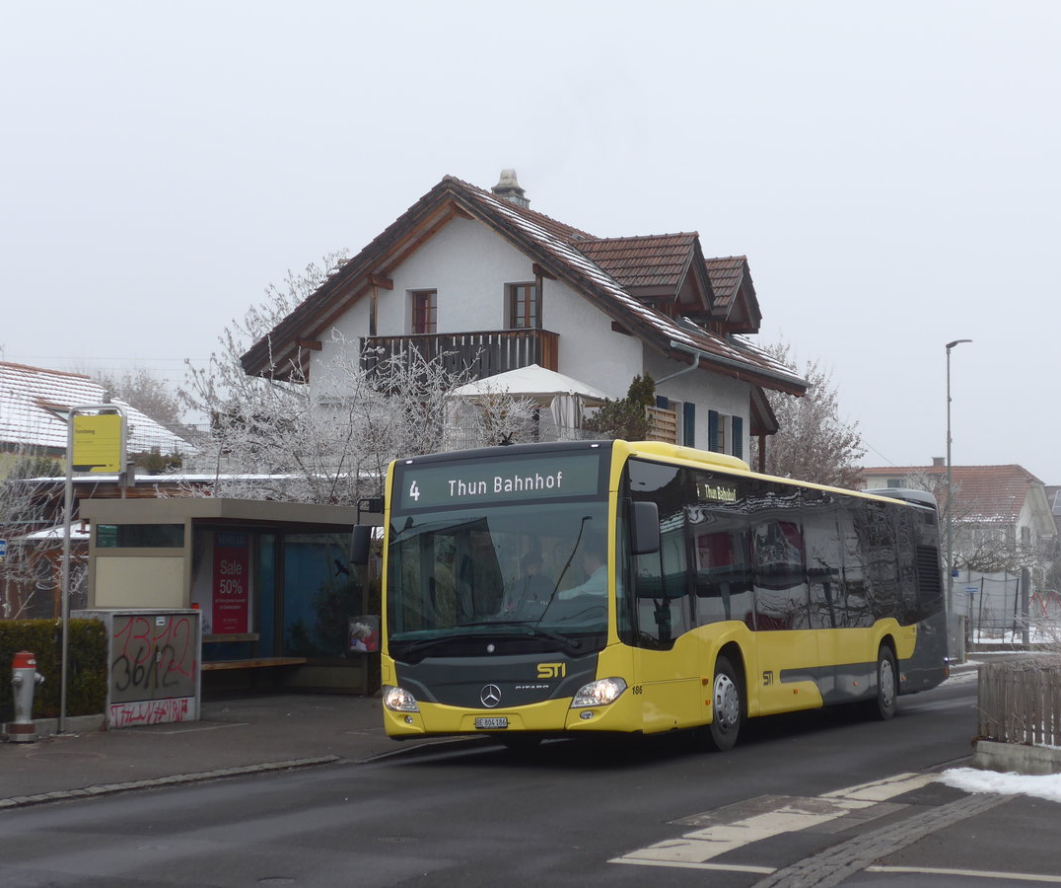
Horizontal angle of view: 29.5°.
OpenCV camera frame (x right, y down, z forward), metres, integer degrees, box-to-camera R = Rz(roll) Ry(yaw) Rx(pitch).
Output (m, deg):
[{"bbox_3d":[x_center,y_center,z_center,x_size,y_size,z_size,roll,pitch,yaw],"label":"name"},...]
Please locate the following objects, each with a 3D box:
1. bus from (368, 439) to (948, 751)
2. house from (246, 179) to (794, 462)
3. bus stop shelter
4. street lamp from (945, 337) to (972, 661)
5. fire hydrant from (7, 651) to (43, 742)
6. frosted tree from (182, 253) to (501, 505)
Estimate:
[{"bbox_3d":[2.221,1.830,23.526,2.600,3.070,12.130,-3,-5,25],"label":"bus"},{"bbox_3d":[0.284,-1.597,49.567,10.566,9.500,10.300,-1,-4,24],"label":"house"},{"bbox_3d":[-3.770,2.150,27.180,2.160,2.630,4.650,-1,-4,25],"label":"bus stop shelter"},{"bbox_3d":[9.805,1.247,46.022,0.660,7.328,0.270,-1,-4,25],"label":"street lamp"},{"bbox_3d":[-5.158,2.581,20.626,0.330,0.902,0.340,-3,-5,42],"label":"fire hydrant"},{"bbox_3d":[-3.110,0.476,32.538,4.700,6.500,4.400,0,-4,0],"label":"frosted tree"}]

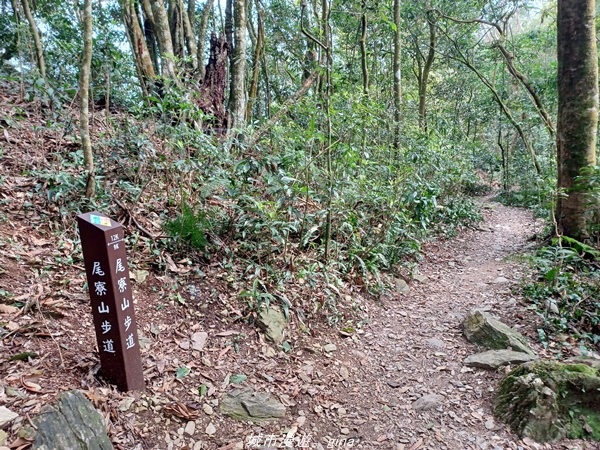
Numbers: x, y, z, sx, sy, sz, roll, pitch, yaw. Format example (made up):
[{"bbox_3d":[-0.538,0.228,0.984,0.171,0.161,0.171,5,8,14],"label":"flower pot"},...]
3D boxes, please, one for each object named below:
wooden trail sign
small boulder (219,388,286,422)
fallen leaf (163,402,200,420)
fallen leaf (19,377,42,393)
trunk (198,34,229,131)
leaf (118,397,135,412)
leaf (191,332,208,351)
[{"bbox_3d":[-1.056,0.431,2.448,0.153,1.006,0.153,-2,10,14],"label":"wooden trail sign"},{"bbox_3d":[-0.244,0.941,2.261,0.320,0.090,0.190,0,8,5],"label":"small boulder"},{"bbox_3d":[-0.620,0.967,2.266,0.175,0.035,0.085,5,11,14],"label":"fallen leaf"},{"bbox_3d":[-1.512,0.891,2.434,0.130,0.030,0.070,8,14,17],"label":"fallen leaf"},{"bbox_3d":[-1.322,-2.188,6.700,0.420,1.450,0.400,-1,8,0],"label":"trunk"},{"bbox_3d":[-0.926,0.958,2.317,0.070,0.020,0.095,5,13,11],"label":"leaf"},{"bbox_3d":[-0.682,0.786,2.943,0.110,0.020,0.150,2,18,-10],"label":"leaf"}]

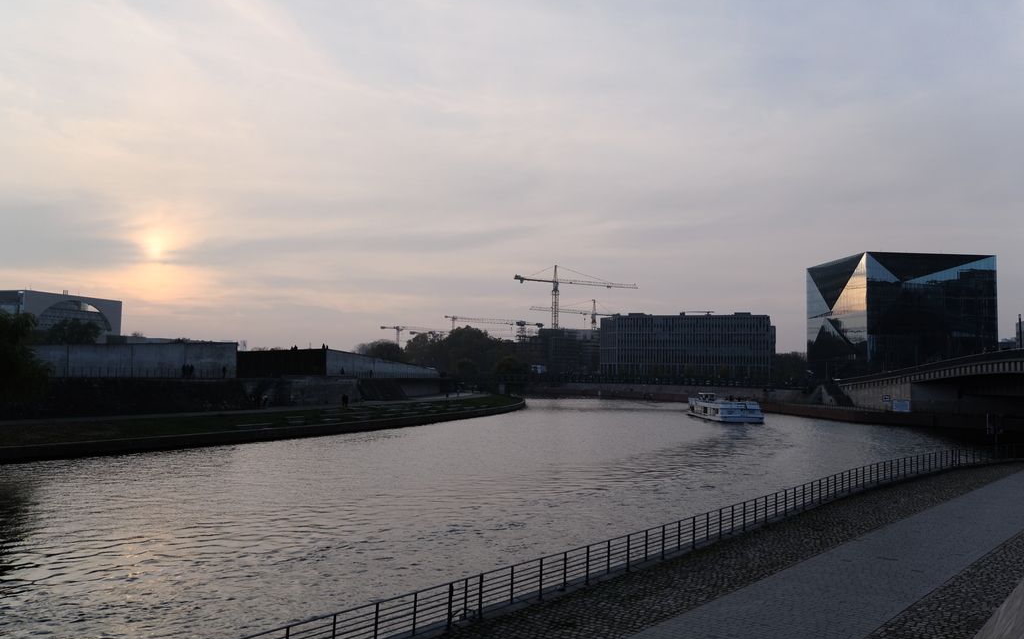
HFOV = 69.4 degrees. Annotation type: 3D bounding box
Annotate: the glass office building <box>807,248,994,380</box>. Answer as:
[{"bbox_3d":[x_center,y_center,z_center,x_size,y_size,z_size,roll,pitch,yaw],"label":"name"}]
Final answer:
[{"bbox_3d":[132.520,1.510,255.800,42.500,42.500,42.500,1,-3,-3],"label":"glass office building"}]

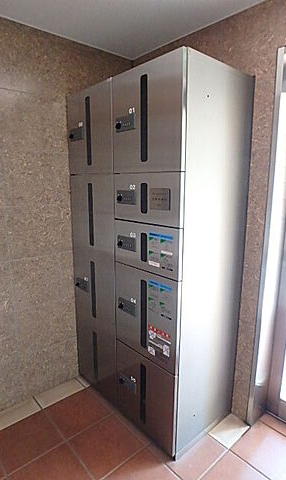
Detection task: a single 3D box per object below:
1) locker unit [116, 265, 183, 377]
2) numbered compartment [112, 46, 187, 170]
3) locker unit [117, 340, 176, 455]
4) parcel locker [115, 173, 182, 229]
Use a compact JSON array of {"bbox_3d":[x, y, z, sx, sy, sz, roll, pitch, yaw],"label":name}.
[{"bbox_3d":[0.172,0.344,1.609,0.460,0.460,0.436,-10,15,-41],"label":"locker unit"},{"bbox_3d":[0.174,-0.555,1.429,0.460,0.449,0.436,-10,15,-41],"label":"numbered compartment"},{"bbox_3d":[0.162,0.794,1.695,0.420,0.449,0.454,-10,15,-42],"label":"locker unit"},{"bbox_3d":[0.027,-0.196,1.370,0.045,0.232,0.454,-10,15,-42],"label":"parcel locker"}]

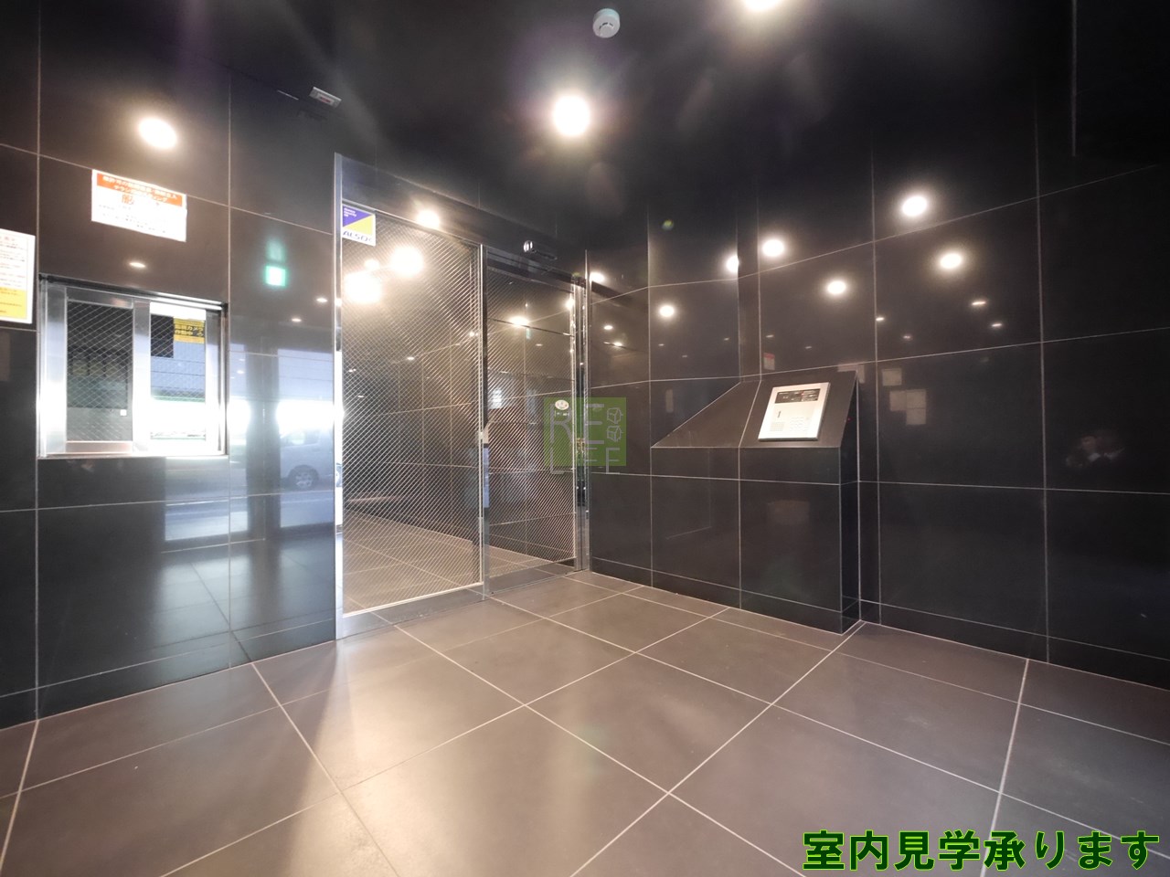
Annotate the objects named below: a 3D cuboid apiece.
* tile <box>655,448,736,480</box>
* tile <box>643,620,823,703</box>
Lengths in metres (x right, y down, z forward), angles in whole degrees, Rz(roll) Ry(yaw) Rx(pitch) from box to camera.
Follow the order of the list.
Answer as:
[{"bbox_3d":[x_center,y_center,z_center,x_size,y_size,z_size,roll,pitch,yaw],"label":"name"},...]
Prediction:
[{"bbox_3d":[0.641,0.146,2.827,0.010,0.173,0.599,0,-1,-44],"label":"tile"},{"bbox_3d":[0.652,0.936,2.073,0.600,0.010,0.600,0,-1,-44],"label":"tile"}]

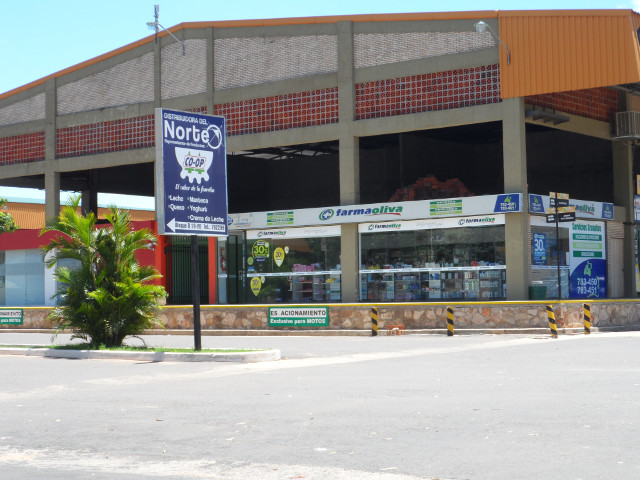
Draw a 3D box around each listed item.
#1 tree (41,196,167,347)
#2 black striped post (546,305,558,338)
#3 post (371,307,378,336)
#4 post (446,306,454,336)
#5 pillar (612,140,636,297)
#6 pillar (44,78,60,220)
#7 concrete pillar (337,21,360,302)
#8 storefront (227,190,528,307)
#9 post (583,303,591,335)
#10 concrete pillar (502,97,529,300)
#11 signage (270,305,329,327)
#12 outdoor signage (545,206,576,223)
[{"bbox_3d":[-4.812,0.700,30.000,2.750,3.300,2.600,0,-3,-9],"label":"tree"},{"bbox_3d":[6.069,2.131,35.200,0.160,0.870,0.160,-11,-4,39],"label":"black striped post"},{"bbox_3d":[1.589,2.379,39.200,0.155,0.810,0.155,-3,-4,39],"label":"post"},{"bbox_3d":[3.644,2.270,37.600,0.160,0.820,0.160,-3,-4,39],"label":"post"},{"bbox_3d":[10.730,-0.700,47.642,0.600,5.650,0.350,-3,-4,39],"label":"pillar"},{"bbox_3d":[-11.104,-1.942,56.382,0.650,9.660,0.300,-3,-4,39],"label":"pillar"},{"bbox_3d":[1.021,-2.688,46.388,0.650,9.770,0.320,-3,-4,39],"label":"concrete pillar"},{"bbox_3d":[1.464,0.498,46.155,13.000,3.350,1.000,-3,-4,39],"label":"storefront"},{"bbox_3d":[7.040,2.094,35.600,0.160,0.800,0.160,-3,-4,39],"label":"post"},{"bbox_3d":[6.114,-1.270,42.122,0.650,6.350,0.320,-3,-4,39],"label":"concrete pillar"},{"bbox_3d":[-0.666,2.469,43.450,2.520,0.630,0.050,-3,-4,39],"label":"signage"},{"bbox_3d":[6.767,-0.708,37.900,0.940,0.440,0.060,-3,-4,39],"label":"outdoor signage"}]

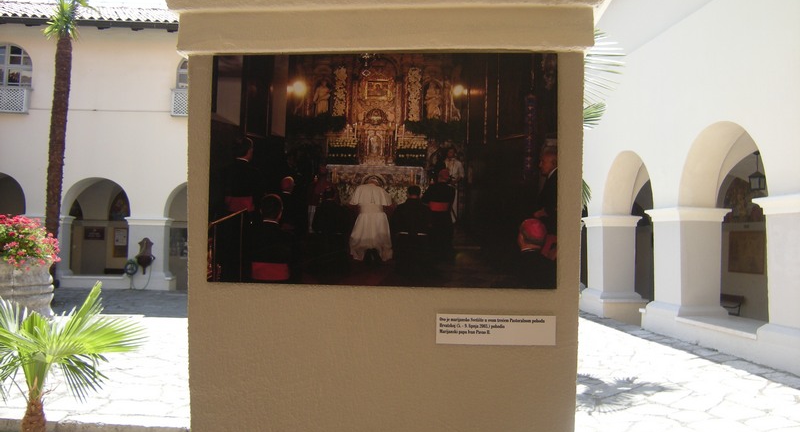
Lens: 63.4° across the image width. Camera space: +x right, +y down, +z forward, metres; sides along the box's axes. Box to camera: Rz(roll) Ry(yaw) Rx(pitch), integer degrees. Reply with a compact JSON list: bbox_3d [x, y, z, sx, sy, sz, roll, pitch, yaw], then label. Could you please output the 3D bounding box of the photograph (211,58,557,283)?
[{"bbox_3d":[-0.048,-0.117,1.645,0.880,0.587,0.020,1,-2,4],"label":"photograph"}]

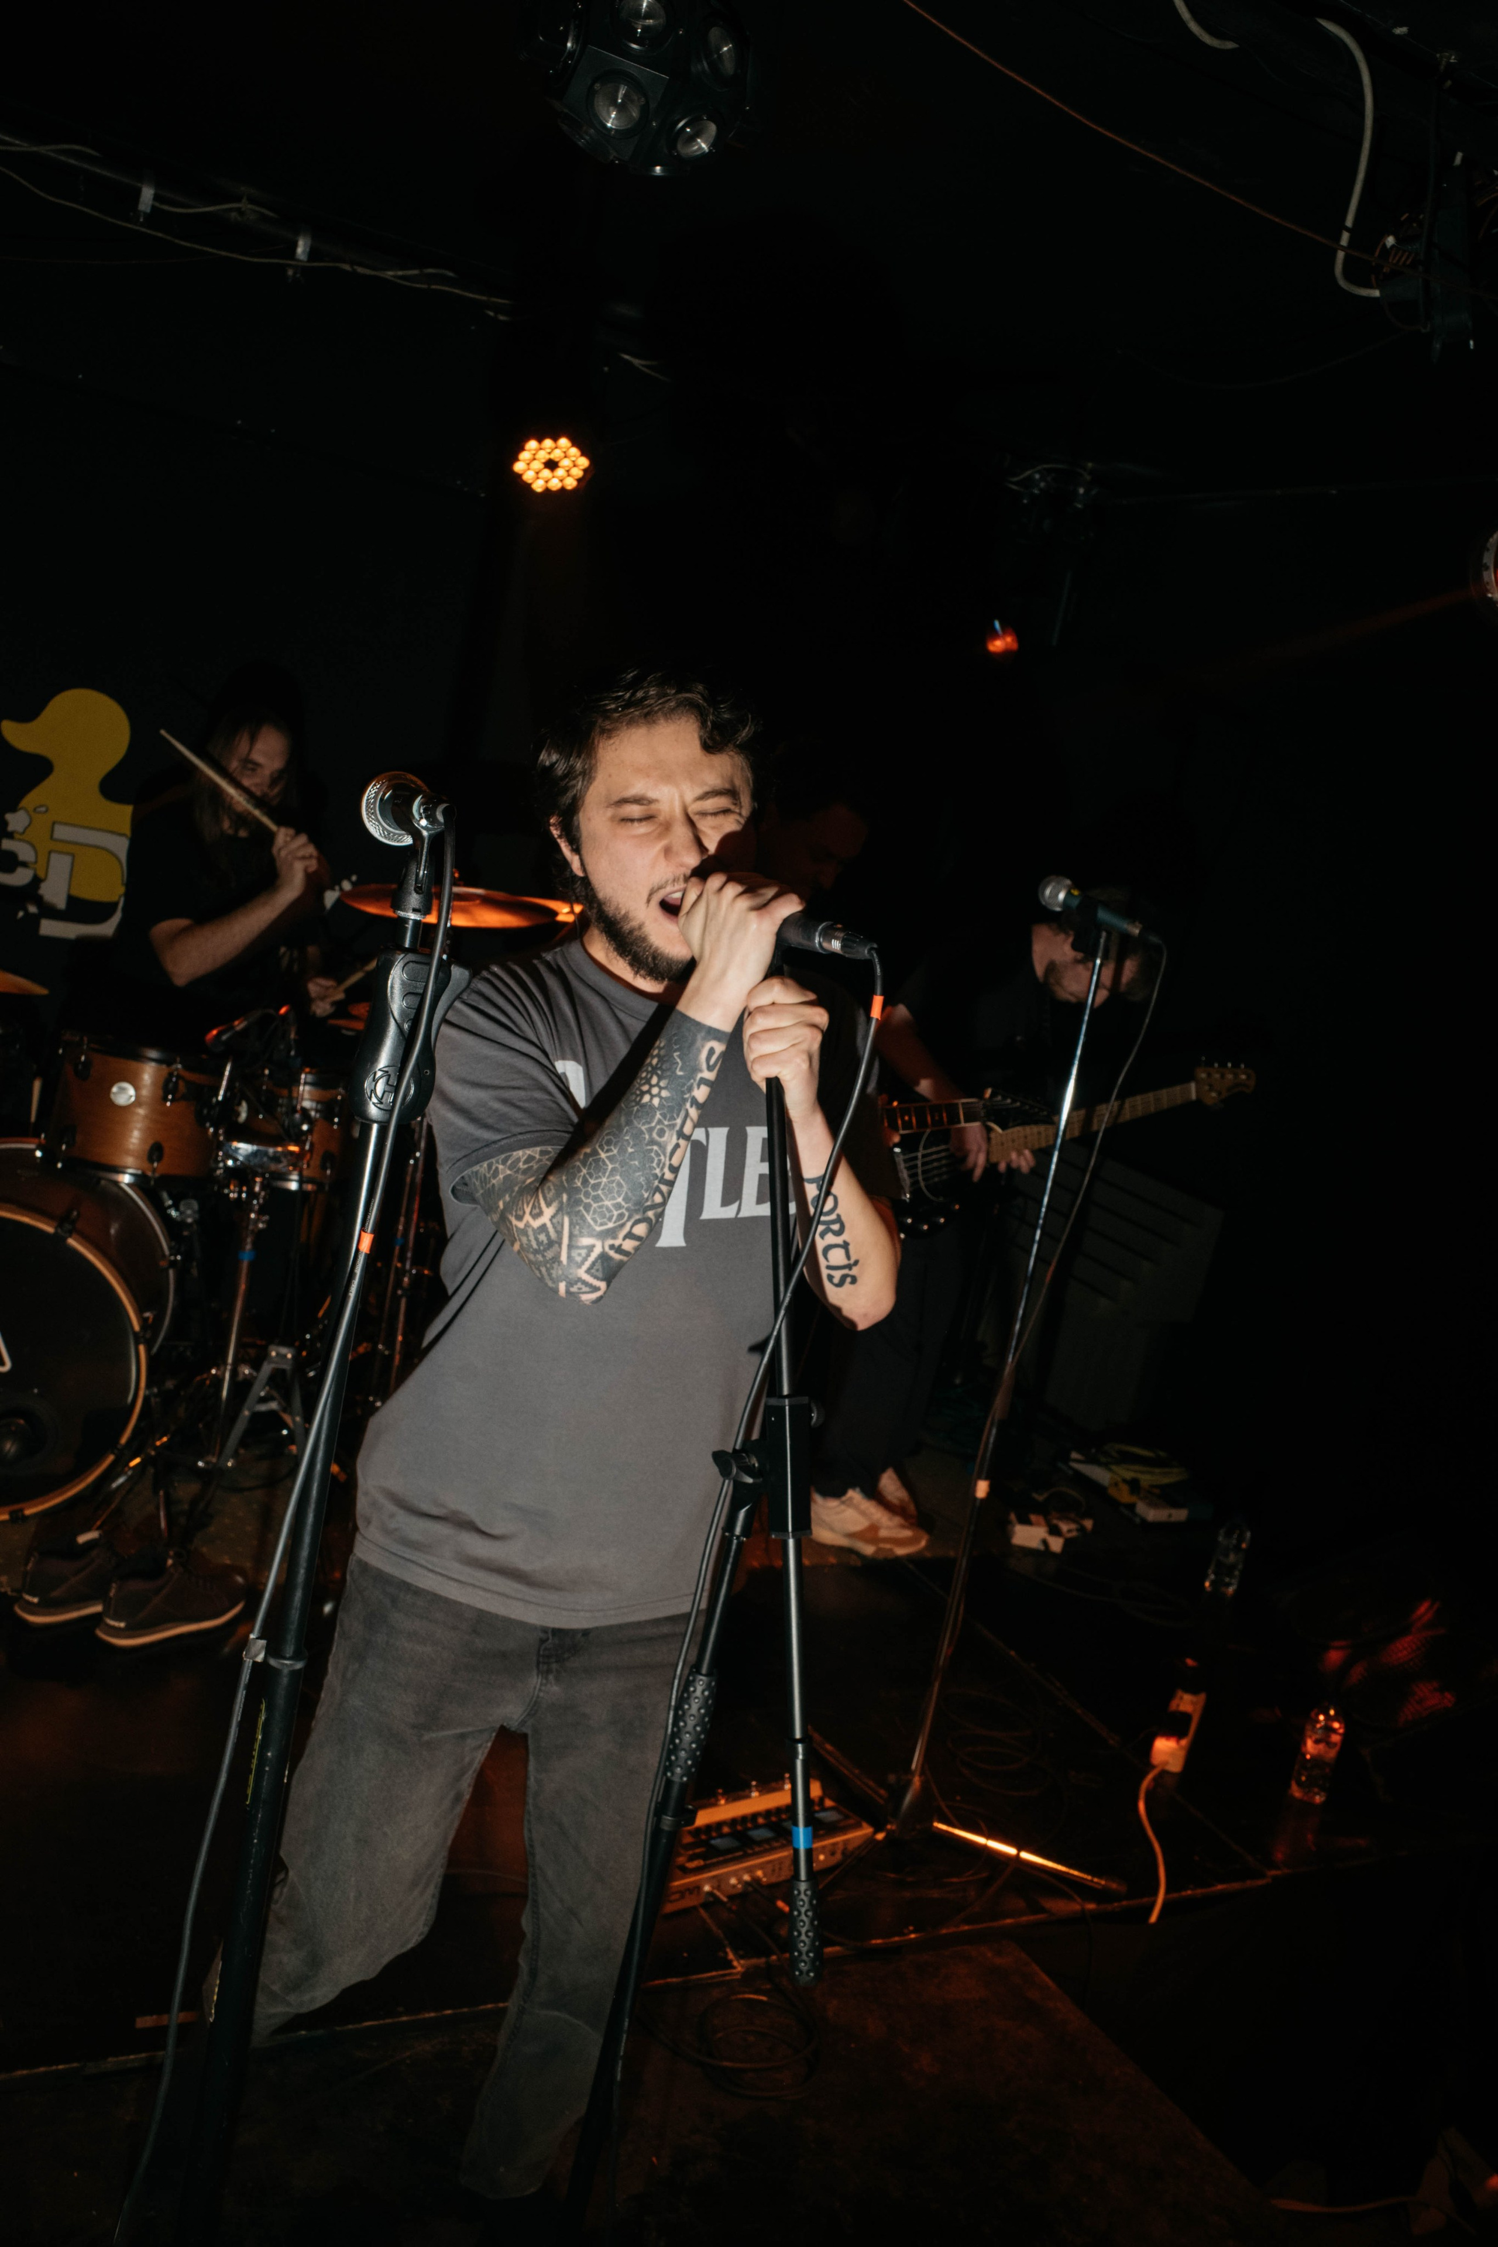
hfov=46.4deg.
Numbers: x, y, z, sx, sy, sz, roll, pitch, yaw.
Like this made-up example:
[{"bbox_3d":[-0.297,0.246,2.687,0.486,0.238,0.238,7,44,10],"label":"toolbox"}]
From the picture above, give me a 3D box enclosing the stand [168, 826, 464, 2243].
[{"bbox_3d":[-0.336,0.568,1.209,0.420,1.560,0.420,10,9,0],"label":"stand"}]

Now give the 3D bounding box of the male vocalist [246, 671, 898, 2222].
[{"bbox_3d":[-0.229,0.450,1.683,0.560,1.700,0.620,8,10,-11],"label":"male vocalist"}]

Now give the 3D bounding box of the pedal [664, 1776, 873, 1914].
[{"bbox_3d":[-0.015,1.098,2.723,0.400,0.066,0.200,3,12,-37],"label":"pedal"}]

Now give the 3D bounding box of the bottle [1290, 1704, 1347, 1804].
[{"bbox_3d":[1.046,1.146,3.193,0.066,0.190,0.066,10,9,0],"label":"bottle"}]

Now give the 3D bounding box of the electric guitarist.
[{"bbox_3d":[0.461,0.262,3.801,0.620,1.500,0.560,16,11,30],"label":"electric guitarist"}]

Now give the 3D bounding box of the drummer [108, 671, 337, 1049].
[{"bbox_3d":[-1.185,-0.193,3.806,0.660,1.420,0.780,7,10,-20],"label":"drummer"}]

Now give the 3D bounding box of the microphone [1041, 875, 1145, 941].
[{"bbox_3d":[0.500,-0.313,2.550,0.163,0.052,0.052,25,0,0],"label":"microphone"}]

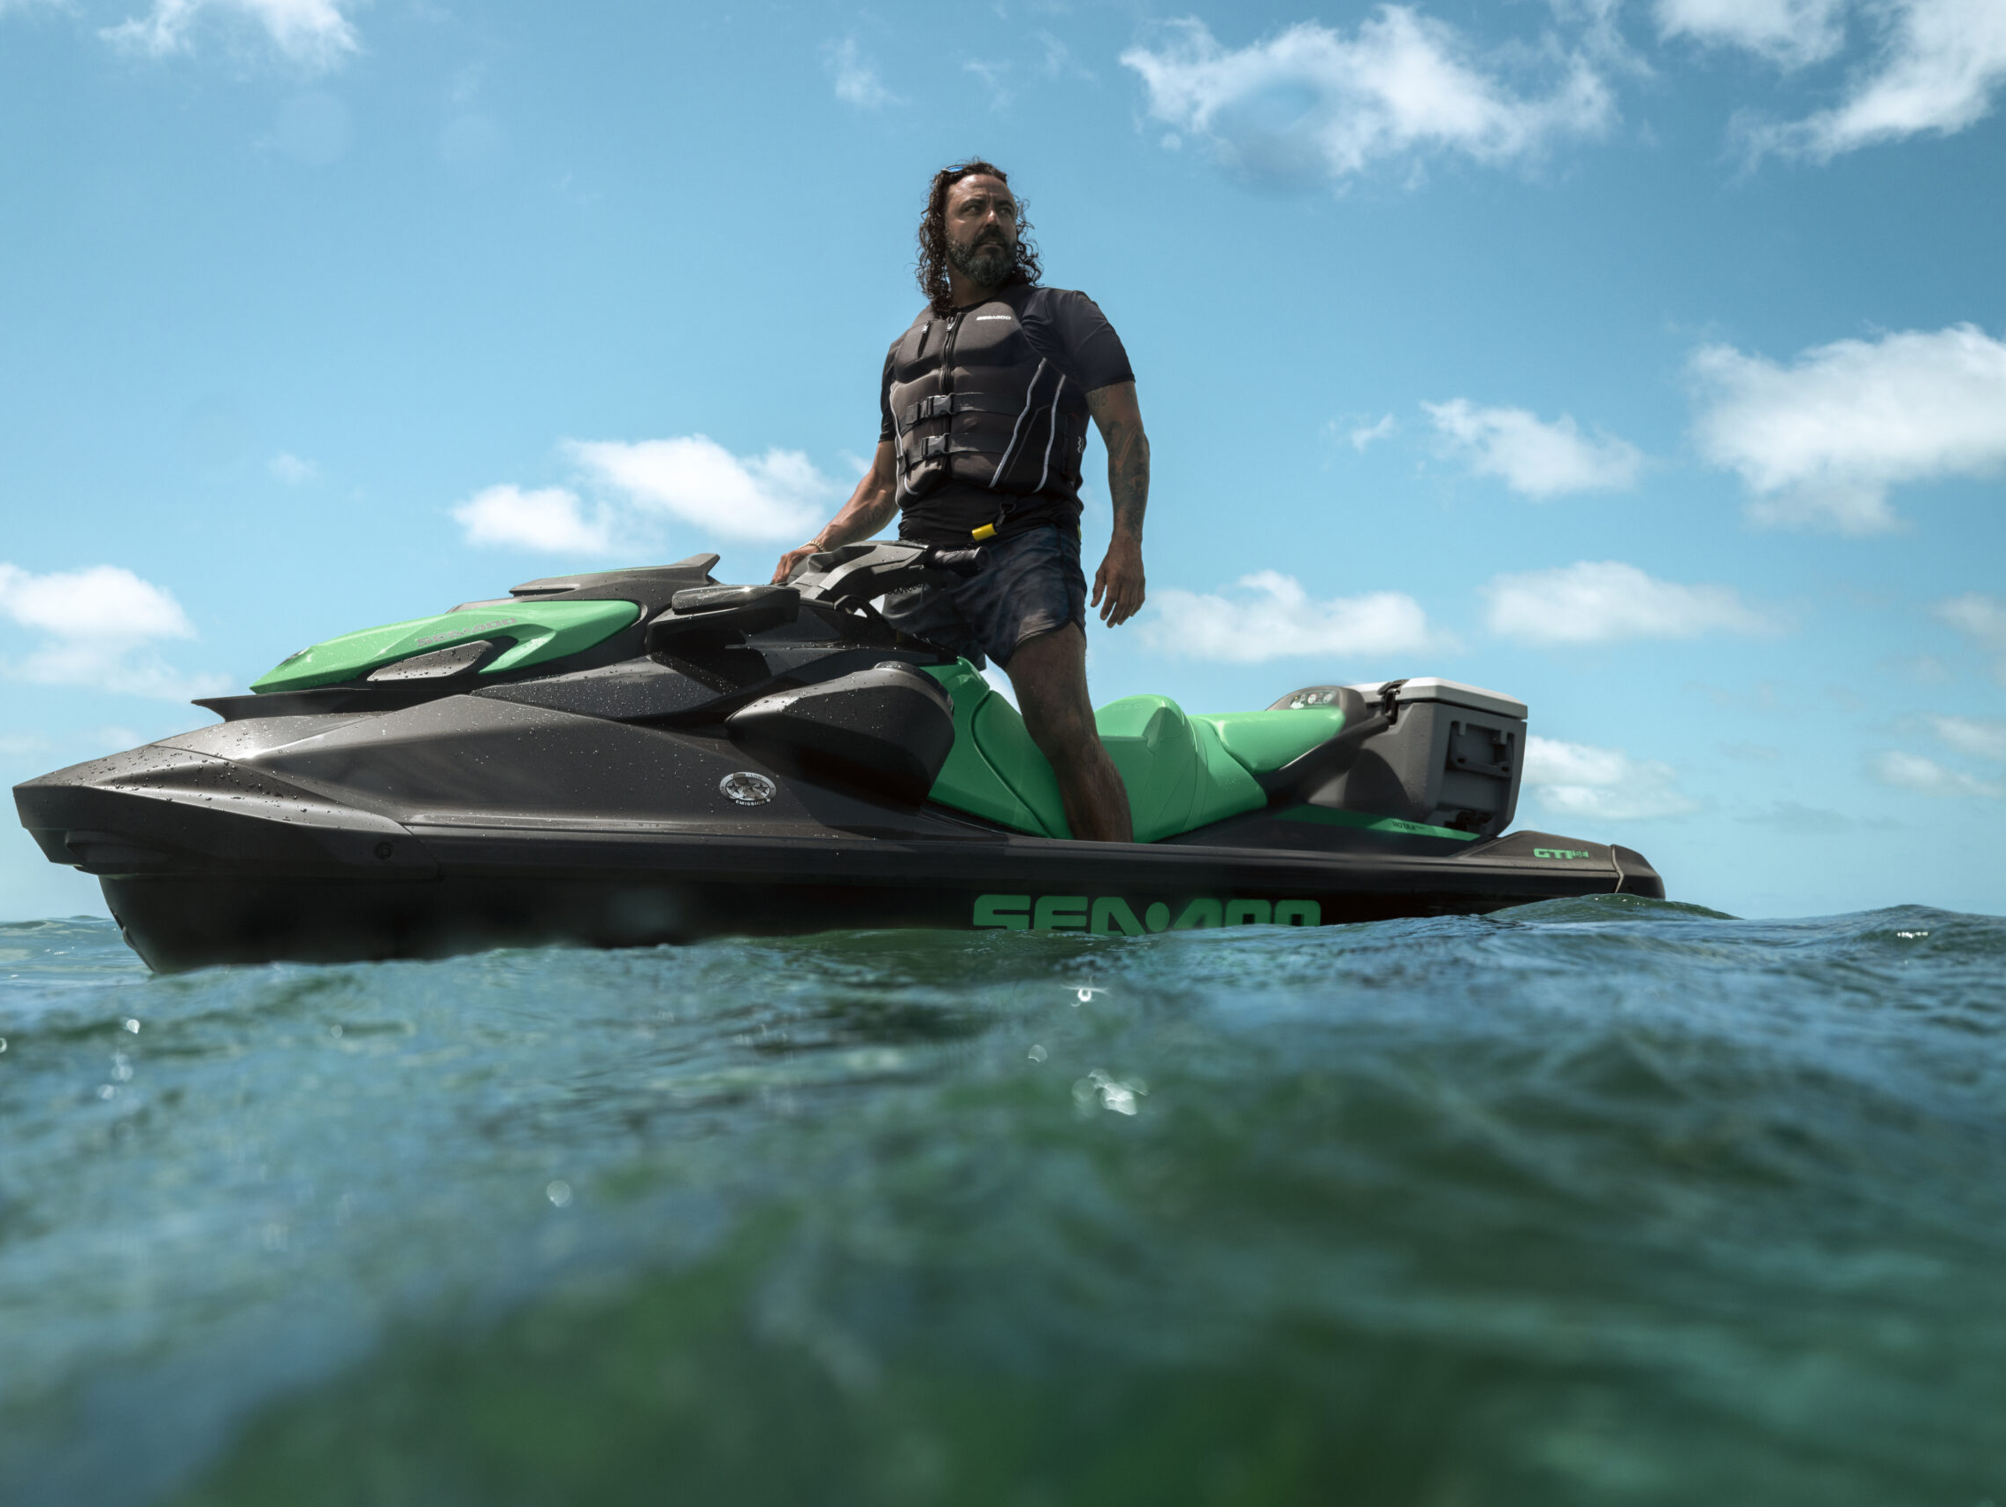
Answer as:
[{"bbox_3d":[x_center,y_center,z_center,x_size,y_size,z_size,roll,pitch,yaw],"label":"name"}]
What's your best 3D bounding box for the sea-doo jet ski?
[{"bbox_3d":[-0.093,0.145,3.535,3.320,1.130,1.250,4,-7,-36],"label":"sea-doo jet ski"}]

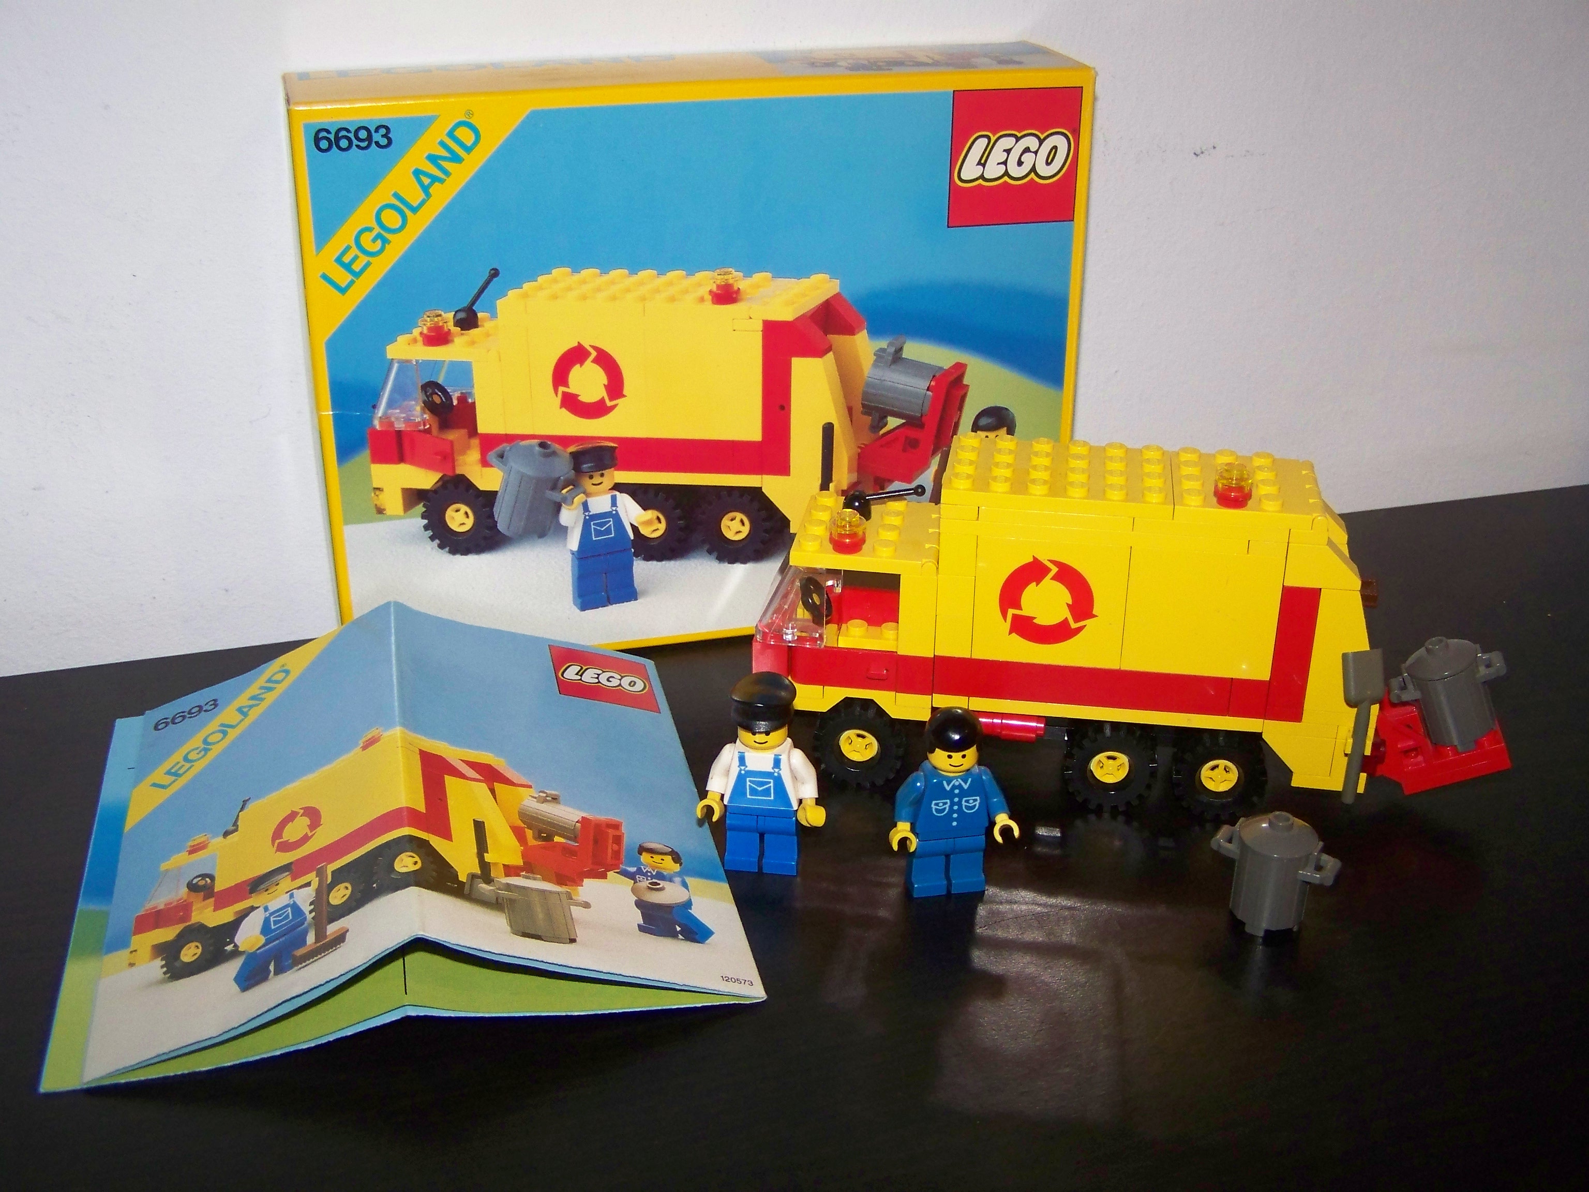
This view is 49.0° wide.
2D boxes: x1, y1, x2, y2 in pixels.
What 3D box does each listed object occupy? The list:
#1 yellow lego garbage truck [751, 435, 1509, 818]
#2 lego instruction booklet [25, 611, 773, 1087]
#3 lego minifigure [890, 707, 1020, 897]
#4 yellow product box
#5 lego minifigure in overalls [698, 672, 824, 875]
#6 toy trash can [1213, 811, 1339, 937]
[{"bbox_3d":[0.076,0.004,0.389,0.166,0.082,0.040,4,26,8],"label":"yellow lego garbage truck"},{"bbox_3d":[-0.085,0.042,0.374,0.132,0.024,0.139,-5,26,-12],"label":"lego instruction booklet"},{"bbox_3d":[0.032,0.042,0.356,0.026,0.041,0.013,-4,26,-8],"label":"lego minifigure"},{"bbox_3d":[-0.025,-0.063,0.456,0.193,0.143,0.047,-7,26,-15],"label":"yellow product box"},{"bbox_3d":[-0.006,0.037,0.363,0.027,0.043,0.014,4,26,7],"label":"lego minifigure in overalls"},{"bbox_3d":[0.096,0.054,0.351,0.025,0.024,0.016,9,27,18],"label":"toy trash can"}]

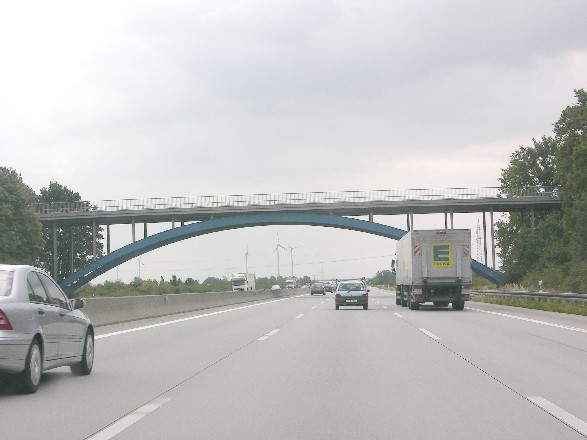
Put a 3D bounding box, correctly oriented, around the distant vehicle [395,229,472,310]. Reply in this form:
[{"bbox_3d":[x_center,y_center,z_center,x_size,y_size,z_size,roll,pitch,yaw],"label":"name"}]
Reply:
[{"bbox_3d":[6.820,2.576,62.509,2.550,3.550,16.000,-1,-3,2],"label":"distant vehicle"}]

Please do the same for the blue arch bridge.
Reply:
[{"bbox_3d":[-0.848,2.624,134.218,57.000,10.300,8.800,-1,-3,4],"label":"blue arch bridge"}]

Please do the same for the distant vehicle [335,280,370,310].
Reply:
[{"bbox_3d":[2.891,3.749,61.971,1.640,1.410,3.700,-1,-3,2],"label":"distant vehicle"}]

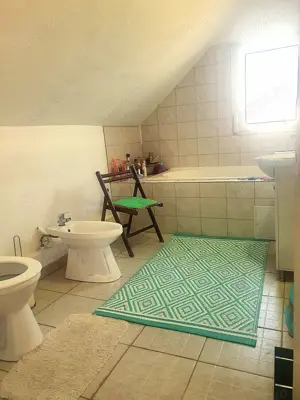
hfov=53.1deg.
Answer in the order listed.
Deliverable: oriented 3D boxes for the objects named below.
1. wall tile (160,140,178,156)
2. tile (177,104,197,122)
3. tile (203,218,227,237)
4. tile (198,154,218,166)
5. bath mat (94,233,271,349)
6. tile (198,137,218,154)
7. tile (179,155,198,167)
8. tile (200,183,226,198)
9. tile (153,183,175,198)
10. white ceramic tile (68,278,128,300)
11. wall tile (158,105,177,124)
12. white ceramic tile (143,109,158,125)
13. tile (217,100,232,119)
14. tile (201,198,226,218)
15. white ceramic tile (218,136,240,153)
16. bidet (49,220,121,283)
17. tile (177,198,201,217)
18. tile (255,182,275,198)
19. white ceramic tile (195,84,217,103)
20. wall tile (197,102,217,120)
[{"bbox_3d":[0.241,-0.659,3.813,0.249,0.202,0.010,1,11,24],"label":"wall tile"},{"bbox_3d":[0.443,-1.049,3.640,0.250,0.201,0.010,1,13,24],"label":"tile"},{"bbox_3d":[0.629,0.266,2.959,0.254,0.187,0.010,1,11,24],"label":"tile"},{"bbox_3d":[0.708,-0.479,3.642,0.249,0.153,0.010,1,11,24],"label":"tile"},{"bbox_3d":[0.365,0.512,2.241,0.910,0.010,1.520,1,12,24],"label":"bath mat"},{"bbox_3d":[0.696,-0.653,3.610,0.249,0.202,0.010,1,11,24],"label":"tile"},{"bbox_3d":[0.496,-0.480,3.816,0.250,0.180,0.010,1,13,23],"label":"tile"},{"bbox_3d":[0.601,-0.097,2.871,0.250,0.151,0.010,1,13,24],"label":"tile"},{"bbox_3d":[0.141,-0.102,3.100,0.254,0.146,0.010,1,11,24],"label":"tile"},{"bbox_3d":[-0.346,0.599,2.095,0.330,0.010,0.330,1,12,24],"label":"white ceramic tile"},{"bbox_3d":[0.219,-1.069,3.787,0.250,0.202,0.010,1,13,23],"label":"wall tile"},{"bbox_3d":[-0.014,-1.055,3.843,0.251,0.196,0.010,1,11,24],"label":"white ceramic tile"},{"bbox_3d":[0.866,-1.042,3.453,0.174,0.201,0.010,1,13,24],"label":"tile"},{"bbox_3d":[0.614,0.075,2.906,0.250,0.201,0.010,1,13,24],"label":"tile"},{"bbox_3d":[0.945,-0.660,3.576,0.250,0.202,0.010,1,13,23],"label":"white ceramic tile"},{"bbox_3d":[-0.456,0.378,2.258,0.590,0.380,0.350,1,12,24],"label":"bidet"},{"bbox_3d":[0.382,0.072,3.005,0.250,0.202,0.010,1,13,23],"label":"tile"},{"bbox_3d":[1.057,-0.084,2.667,0.248,0.138,0.010,1,12,24],"label":"tile"},{"bbox_3d":[0.667,-1.260,3.545,0.250,0.202,0.010,1,13,23],"label":"white ceramic tile"},{"bbox_3d":[0.672,-1.045,3.539,0.250,0.201,0.010,1,13,24],"label":"wall tile"}]

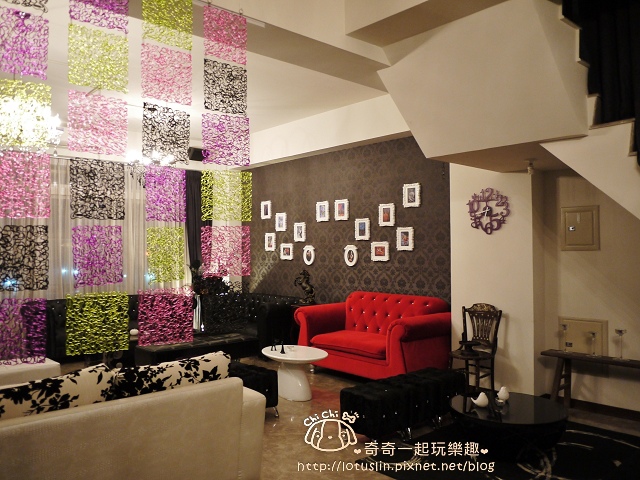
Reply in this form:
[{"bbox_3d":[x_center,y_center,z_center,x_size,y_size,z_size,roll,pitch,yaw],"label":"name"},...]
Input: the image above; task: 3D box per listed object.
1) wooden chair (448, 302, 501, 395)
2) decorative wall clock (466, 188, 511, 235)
[{"bbox_3d":[1.390,1.039,4.666,0.434,0.901,0.385,0,-1,-43],"label":"wooden chair"},{"bbox_3d":[1.553,-0.266,4.820,0.030,0.439,0.444,0,-1,-43],"label":"decorative wall clock"}]

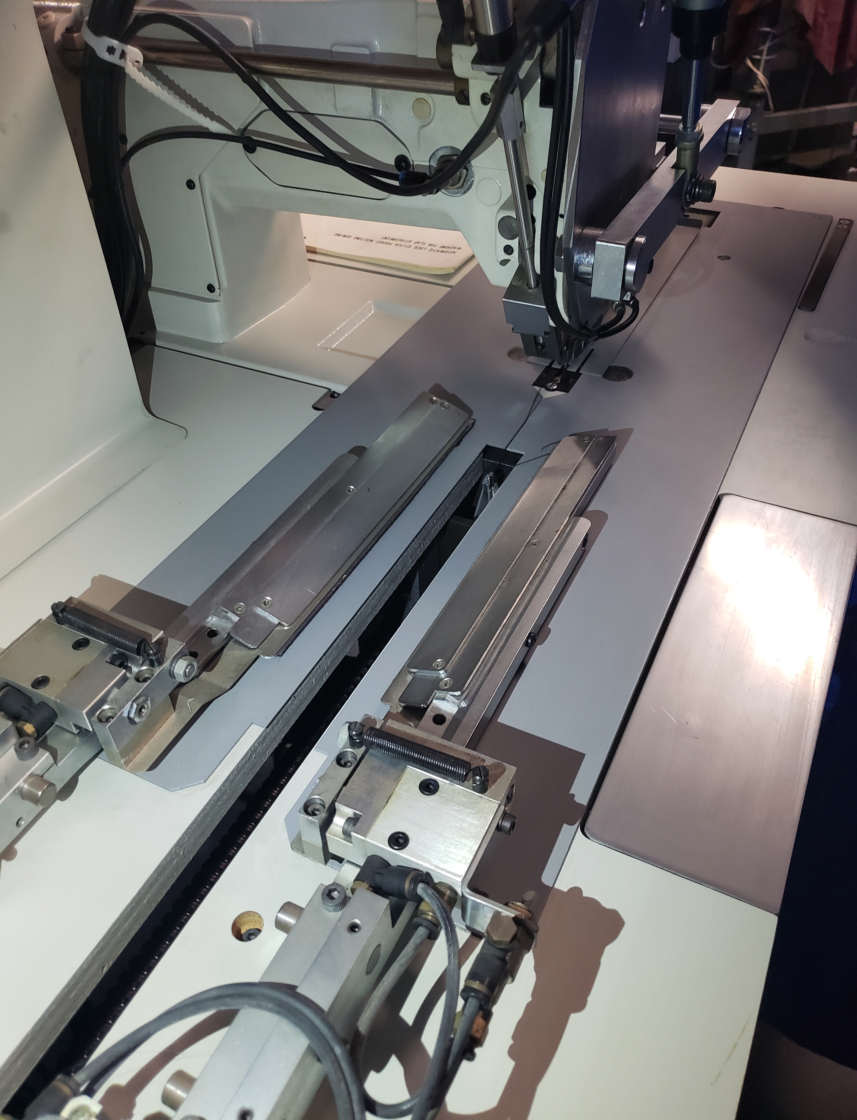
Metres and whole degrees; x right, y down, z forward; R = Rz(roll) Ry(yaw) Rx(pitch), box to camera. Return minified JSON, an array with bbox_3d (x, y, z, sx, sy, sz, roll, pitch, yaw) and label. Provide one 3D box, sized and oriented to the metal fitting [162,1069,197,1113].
[{"bbox_3d":[-0.075,0.163,0.263,0.008,0.010,0.010,17,46,21],"label":"metal fitting"}]

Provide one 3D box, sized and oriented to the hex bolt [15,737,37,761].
[{"bbox_3d":[-0.168,0.079,0.358,0.009,0.005,0.009,18,46,21],"label":"hex bolt"}]

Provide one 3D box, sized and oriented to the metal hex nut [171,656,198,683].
[{"bbox_3d":[-0.111,0.049,0.392,0.006,0.010,0.012,18,18,21],"label":"metal hex nut"}]

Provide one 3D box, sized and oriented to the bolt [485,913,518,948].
[{"bbox_3d":[0.024,0.120,0.276,0.009,0.004,0.008,3,43,6],"label":"bolt"}]

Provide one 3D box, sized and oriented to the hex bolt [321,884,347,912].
[{"bbox_3d":[-0.034,0.120,0.306,0.009,0.005,0.009,18,46,21],"label":"hex bolt"}]

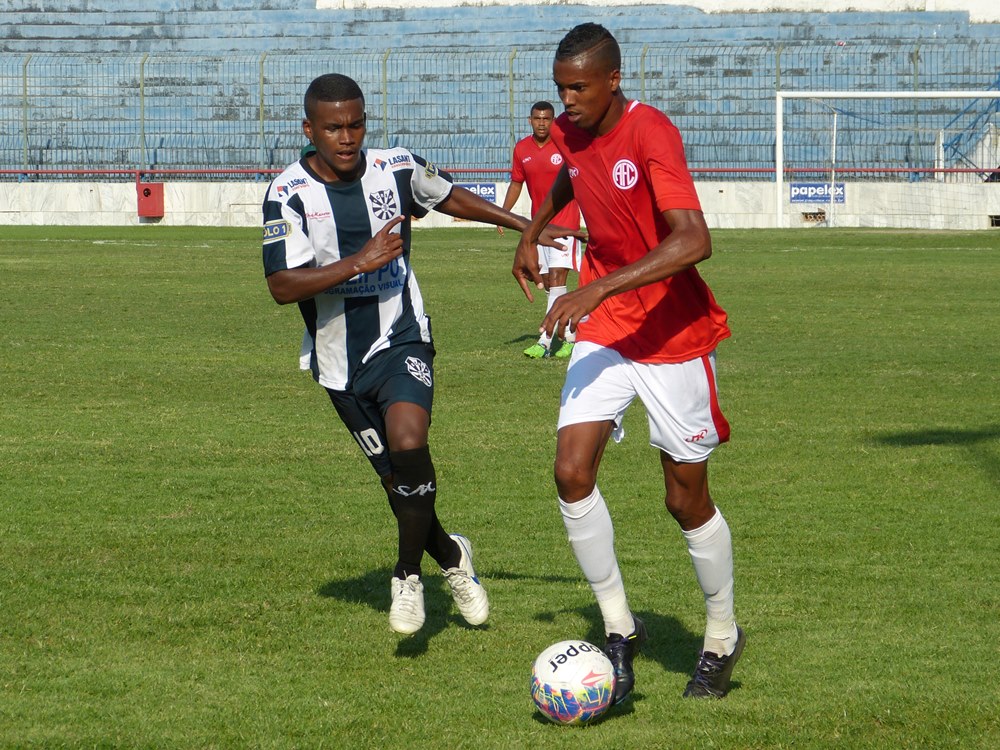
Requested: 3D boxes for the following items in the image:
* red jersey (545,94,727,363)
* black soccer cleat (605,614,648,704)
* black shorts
[{"bbox_3d":[0.383,-0.391,11.970,0.450,0.690,0.320,4,20,42],"label":"red jersey"},{"bbox_3d":[0.342,0.777,11.950,0.100,0.110,0.285,0,28,9],"label":"black soccer cleat"},{"bbox_3d":[-0.362,0.080,13.300,0.360,0.430,0.360,2,3,-3],"label":"black shorts"}]

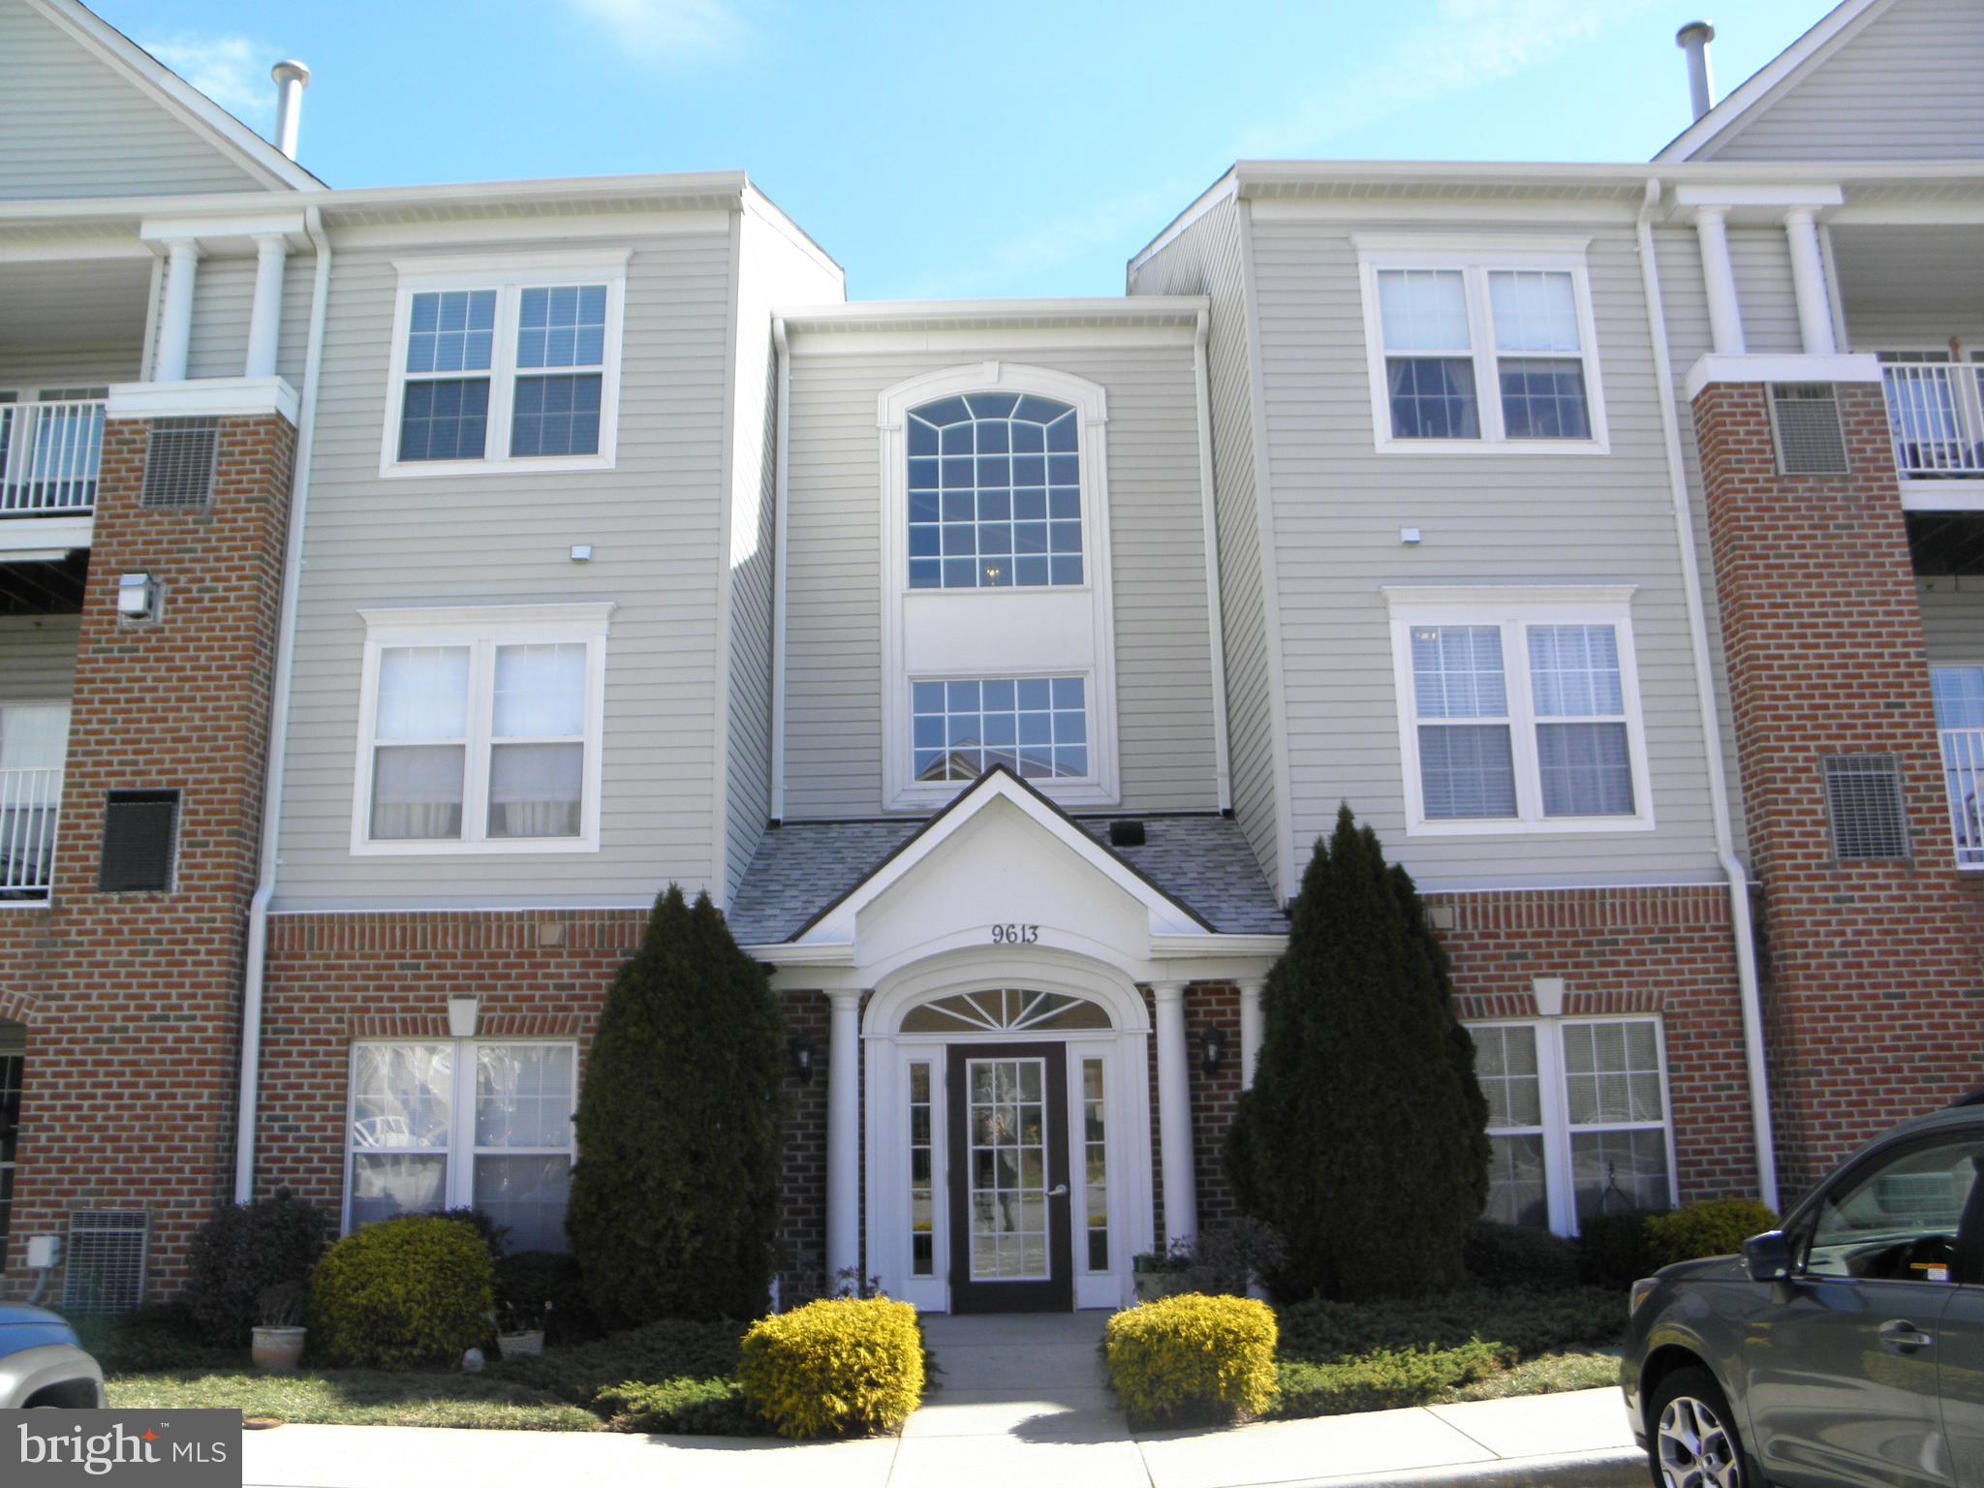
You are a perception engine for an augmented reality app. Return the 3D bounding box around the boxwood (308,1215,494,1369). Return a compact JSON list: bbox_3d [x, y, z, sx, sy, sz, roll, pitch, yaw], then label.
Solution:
[{"bbox_3d":[-3.920,3.587,10.634,1.280,0.950,1.150,-1,-13,0],"label":"boxwood"}]

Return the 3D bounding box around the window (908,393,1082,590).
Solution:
[{"bbox_3d":[0.024,-2.500,15.850,1.703,2.052,0.120,-1,-13,0],"label":"window"}]

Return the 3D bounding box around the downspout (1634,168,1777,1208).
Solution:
[{"bbox_3d":[5.756,-0.405,12.875,0.120,8.984,0.458,-1,-13,0],"label":"downspout"}]

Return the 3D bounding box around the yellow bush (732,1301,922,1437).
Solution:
[{"bbox_3d":[-0.887,3.360,8.775,1.030,0.680,0.950,-1,-13,0],"label":"yellow bush"}]

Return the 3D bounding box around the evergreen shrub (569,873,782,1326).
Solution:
[{"bbox_3d":[-2.240,2.511,11.381,1.514,3.048,1.454,-1,-13,0],"label":"evergreen shrub"}]

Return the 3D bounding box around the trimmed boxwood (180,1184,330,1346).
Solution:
[{"bbox_3d":[-5.056,3.606,11.025,0.996,0.906,0.896,-1,-13,0],"label":"trimmed boxwood"}]

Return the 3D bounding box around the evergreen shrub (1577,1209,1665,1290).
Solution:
[{"bbox_3d":[4.324,3.493,10.877,0.780,0.700,0.750,-1,-13,0],"label":"evergreen shrub"}]

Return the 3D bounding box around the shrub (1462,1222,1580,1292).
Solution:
[{"bbox_3d":[3.839,3.658,11.419,0.817,0.548,0.797,-1,-13,0],"label":"shrub"}]

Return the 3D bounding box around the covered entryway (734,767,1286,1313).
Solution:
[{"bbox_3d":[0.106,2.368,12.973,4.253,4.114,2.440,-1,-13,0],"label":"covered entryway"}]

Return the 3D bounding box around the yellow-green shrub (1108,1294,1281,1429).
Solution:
[{"bbox_3d":[1.088,3.321,8.776,0.970,0.660,0.920,-1,-13,0],"label":"yellow-green shrub"}]

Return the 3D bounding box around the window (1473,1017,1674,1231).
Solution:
[{"bbox_3d":[4.256,2.896,12.090,1.740,1.670,0.120,-1,-13,0],"label":"window"}]

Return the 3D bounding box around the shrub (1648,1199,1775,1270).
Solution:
[{"bbox_3d":[4.831,3.399,10.691,1.000,0.760,0.920,-1,-13,0],"label":"shrub"}]

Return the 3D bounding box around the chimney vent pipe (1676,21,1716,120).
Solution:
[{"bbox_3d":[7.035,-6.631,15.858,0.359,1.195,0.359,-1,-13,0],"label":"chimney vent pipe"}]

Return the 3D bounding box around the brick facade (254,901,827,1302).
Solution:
[{"bbox_3d":[-3.365,2.765,12.020,4.330,3.060,0.480,-1,-13,0],"label":"brick facade"}]

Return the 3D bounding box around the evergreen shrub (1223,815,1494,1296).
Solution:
[{"bbox_3d":[2.580,2.167,11.383,1.863,3.526,1.743,-1,-13,0],"label":"evergreen shrub"}]

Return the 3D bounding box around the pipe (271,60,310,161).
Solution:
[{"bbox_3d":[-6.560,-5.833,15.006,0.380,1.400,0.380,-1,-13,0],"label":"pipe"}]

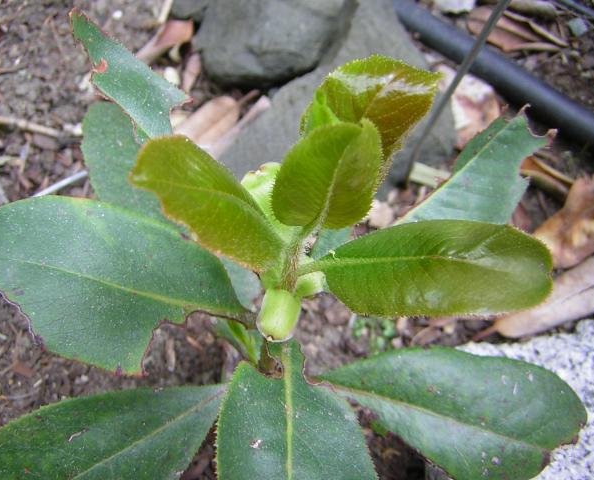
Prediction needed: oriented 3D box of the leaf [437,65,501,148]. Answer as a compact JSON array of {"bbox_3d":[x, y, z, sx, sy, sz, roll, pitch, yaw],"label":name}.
[{"bbox_3d":[0.116,-0.089,0.446,0.040,0.016,0.070,15,57,7],"label":"leaf"}]

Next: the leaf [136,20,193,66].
[{"bbox_3d":[-0.095,-0.139,0.471,0.020,0.012,0.051,40,63,21],"label":"leaf"}]

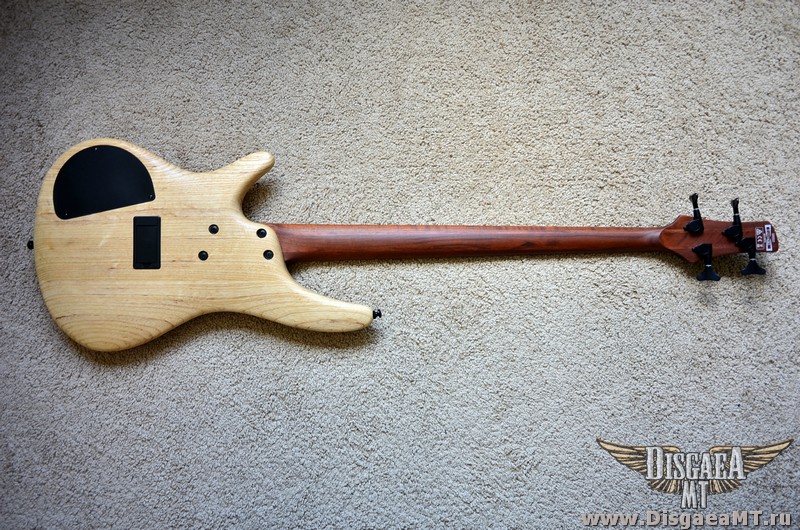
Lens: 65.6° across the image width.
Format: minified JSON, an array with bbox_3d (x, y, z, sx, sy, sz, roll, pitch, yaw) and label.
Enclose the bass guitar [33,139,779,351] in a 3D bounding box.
[{"bbox_3d":[0.007,-0.032,0.962,1.145,0.065,0.326,0,86,0],"label":"bass guitar"}]

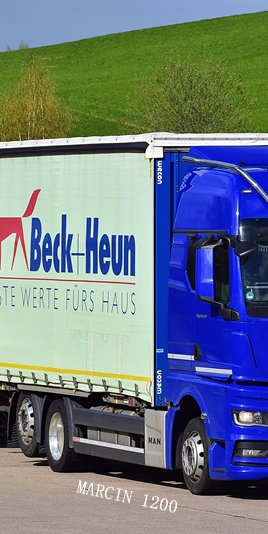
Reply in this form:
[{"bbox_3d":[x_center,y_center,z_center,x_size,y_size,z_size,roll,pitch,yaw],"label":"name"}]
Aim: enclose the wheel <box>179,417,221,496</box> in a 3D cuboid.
[{"bbox_3d":[0.826,2.131,43.572,0.330,0.890,0.890,0,0,-19],"label":"wheel"}]

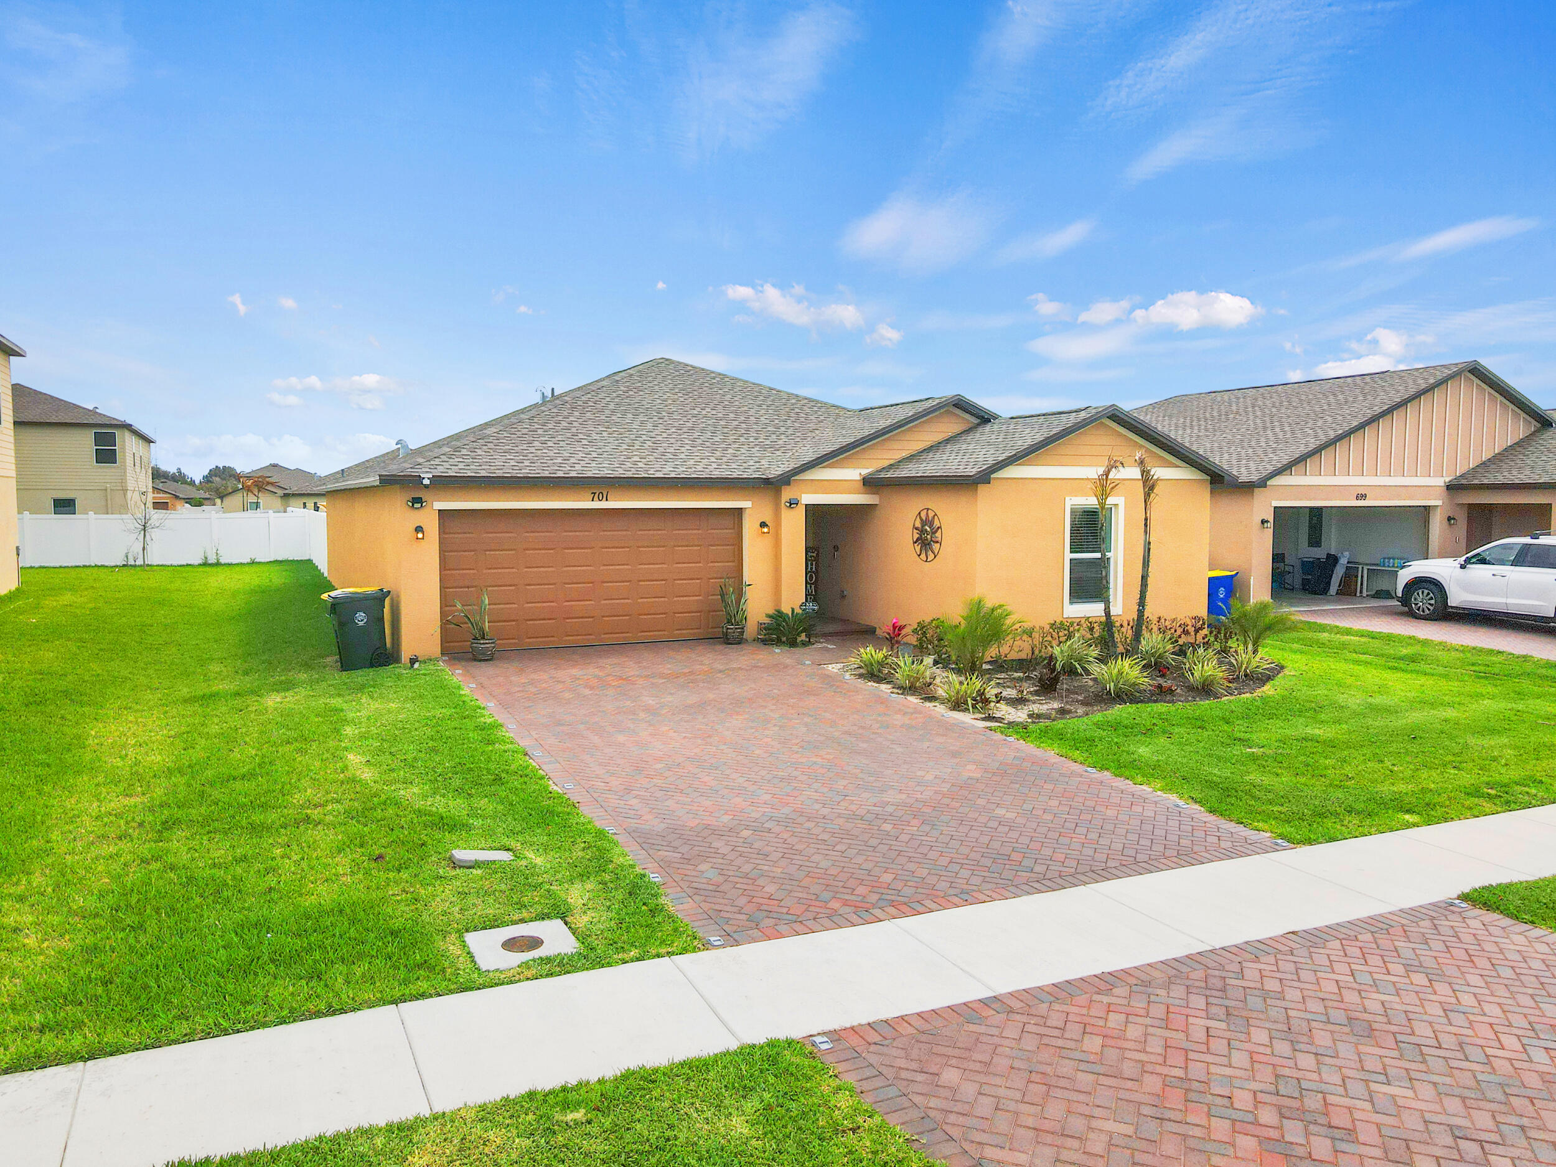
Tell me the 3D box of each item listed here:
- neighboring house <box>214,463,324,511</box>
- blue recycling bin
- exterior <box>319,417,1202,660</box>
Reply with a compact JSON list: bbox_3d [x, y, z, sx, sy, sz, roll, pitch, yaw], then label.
[{"bbox_3d":[-39.430,-7.102,88.333,13.000,5.400,16.500,-2,5,-25],"label":"neighboring house"},{"bbox_3d":[8.905,0.312,21.981,0.850,1.080,0.660,-3,5,-34],"label":"blue recycling bin"},{"bbox_3d":[-2.468,-1.324,23.641,12.300,3.850,18.800,-2,5,-25],"label":"exterior"}]

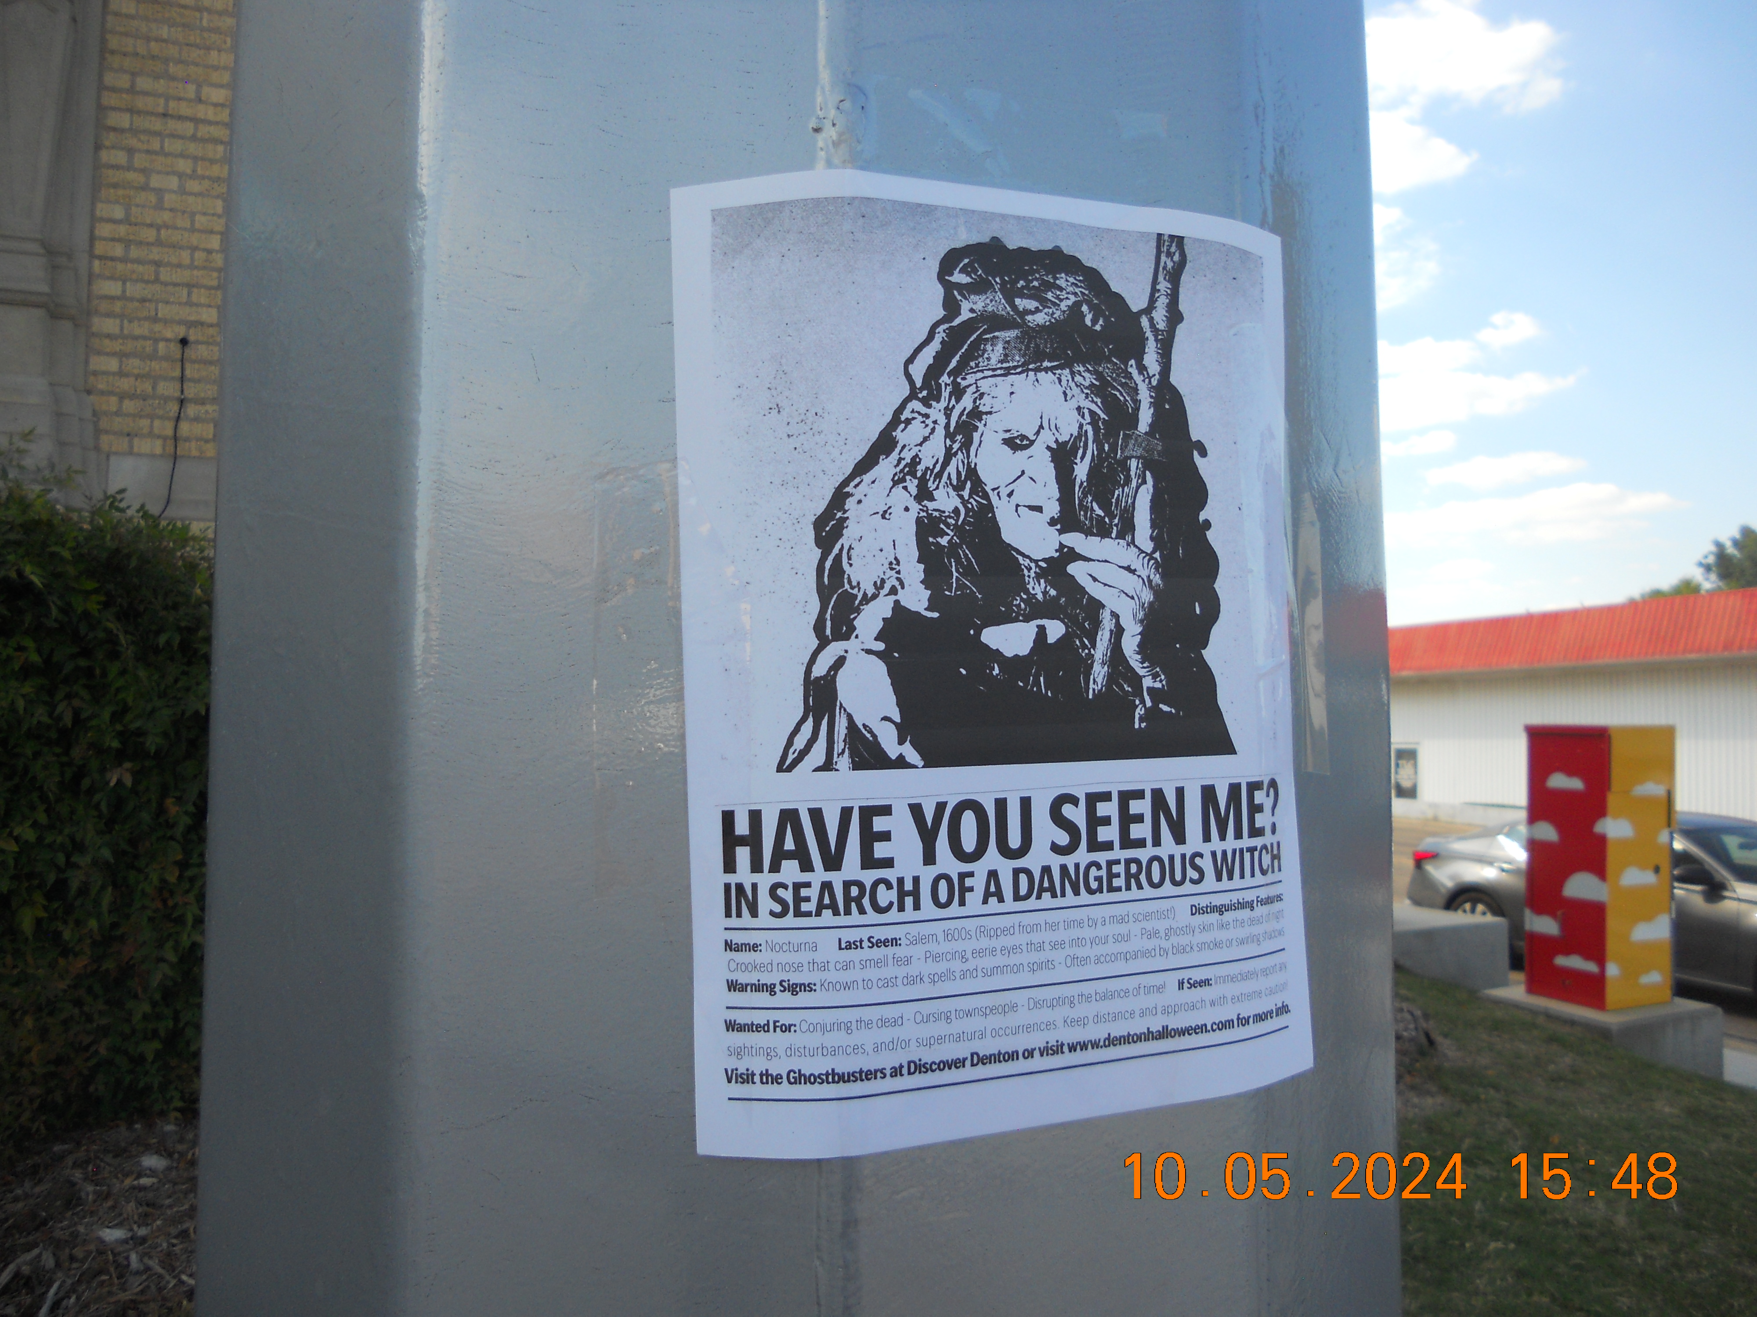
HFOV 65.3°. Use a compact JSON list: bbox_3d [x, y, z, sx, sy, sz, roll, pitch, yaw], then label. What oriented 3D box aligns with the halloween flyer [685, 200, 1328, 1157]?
[{"bbox_3d":[0.046,-0.001,0.417,0.208,0.280,0.023,-1,-1,-19],"label":"halloween flyer"}]

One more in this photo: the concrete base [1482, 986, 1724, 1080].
[{"bbox_3d":[4.667,2.446,8.884,1.044,0.470,0.918,1,-2,-27],"label":"concrete base"}]

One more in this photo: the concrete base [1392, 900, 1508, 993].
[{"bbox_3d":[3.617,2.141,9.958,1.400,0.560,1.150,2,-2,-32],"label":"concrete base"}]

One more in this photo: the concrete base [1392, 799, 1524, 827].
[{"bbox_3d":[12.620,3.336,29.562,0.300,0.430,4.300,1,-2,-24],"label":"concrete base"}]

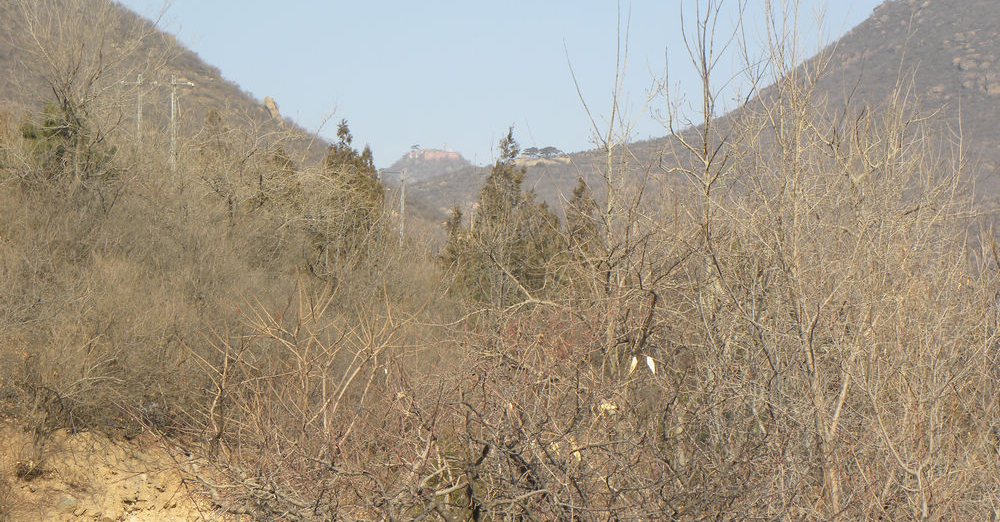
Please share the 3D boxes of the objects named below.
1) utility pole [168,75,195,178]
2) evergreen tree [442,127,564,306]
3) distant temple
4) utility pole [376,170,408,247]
[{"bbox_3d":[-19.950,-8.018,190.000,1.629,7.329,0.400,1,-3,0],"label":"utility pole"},{"bbox_3d":[0.104,-1.261,90.000,3.620,5.459,3.400,1,-3,0],"label":"evergreen tree"},{"bbox_3d":[-47.506,-76.880,2200.000,40.616,9.429,17.000,1,-3,0],"label":"distant temple"},{"bbox_3d":[-8.942,-3.791,250.000,2.473,7.665,0.400,1,-3,0],"label":"utility pole"}]

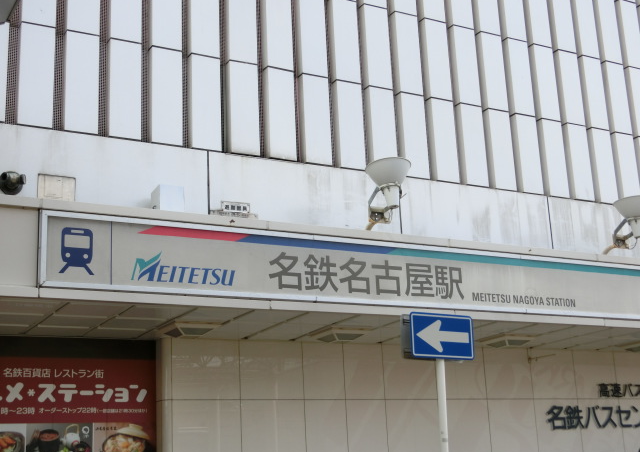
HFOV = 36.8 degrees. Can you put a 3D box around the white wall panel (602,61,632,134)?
[{"bbox_3d":[5.054,-2.163,16.374,0.401,1.276,0.119,6,-17,-29],"label":"white wall panel"}]

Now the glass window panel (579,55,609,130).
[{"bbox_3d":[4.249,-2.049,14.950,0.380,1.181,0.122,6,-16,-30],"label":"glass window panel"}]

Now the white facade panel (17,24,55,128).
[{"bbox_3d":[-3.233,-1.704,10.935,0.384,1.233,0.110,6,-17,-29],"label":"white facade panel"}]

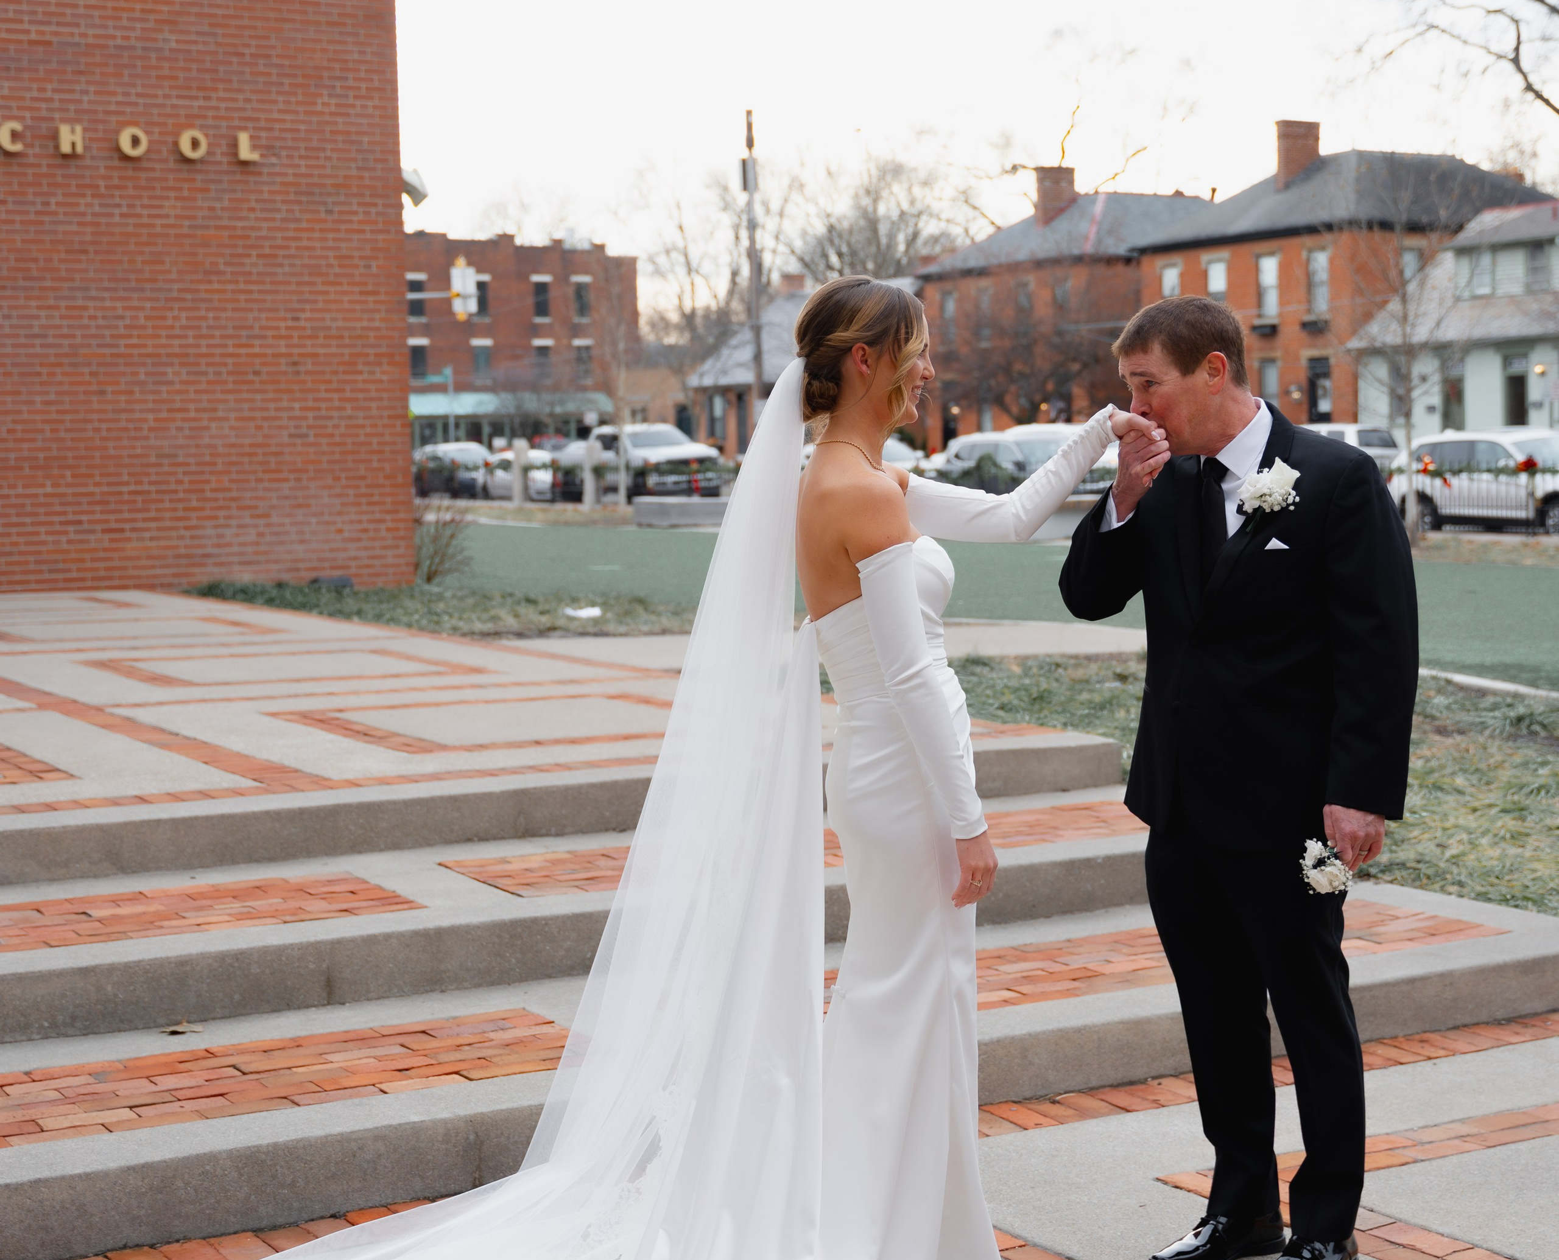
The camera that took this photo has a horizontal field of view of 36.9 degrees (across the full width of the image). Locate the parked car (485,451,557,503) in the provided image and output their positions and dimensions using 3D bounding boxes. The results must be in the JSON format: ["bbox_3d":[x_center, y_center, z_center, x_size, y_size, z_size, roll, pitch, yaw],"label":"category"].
[{"bbox_3d":[-6.583,-4.215,62.852,1.800,1.470,4.500,-4,5,-28],"label":"parked car"}]

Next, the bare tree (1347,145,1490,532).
[{"bbox_3d":[9.246,-4.126,33.797,2.200,5.600,2.200,-1,4,0],"label":"bare tree"}]

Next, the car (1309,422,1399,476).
[{"bbox_3d":[11.762,-3.681,51.890,1.850,1.800,4.700,-4,5,-34],"label":"car"}]

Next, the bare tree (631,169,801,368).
[{"bbox_3d":[-2.499,-11.875,91.350,6.600,12.300,6.600,-1,4,0],"label":"bare tree"}]

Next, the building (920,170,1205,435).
[{"bbox_3d":[11.822,-9.663,73.298,13.000,10.200,8.400,-4,5,-34],"label":"building"}]

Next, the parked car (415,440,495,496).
[{"bbox_3d":[-9.119,-4.641,67.830,1.850,1.620,4.600,-4,5,-30],"label":"parked car"}]

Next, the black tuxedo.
[{"bbox_3d":[0.831,0.365,4.236,0.420,1.530,0.580,-4,5,-32],"label":"black tuxedo"}]

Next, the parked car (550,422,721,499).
[{"bbox_3d":[-3.436,-4.151,57.847,2.030,1.950,5.700,-4,5,-29],"label":"parked car"}]

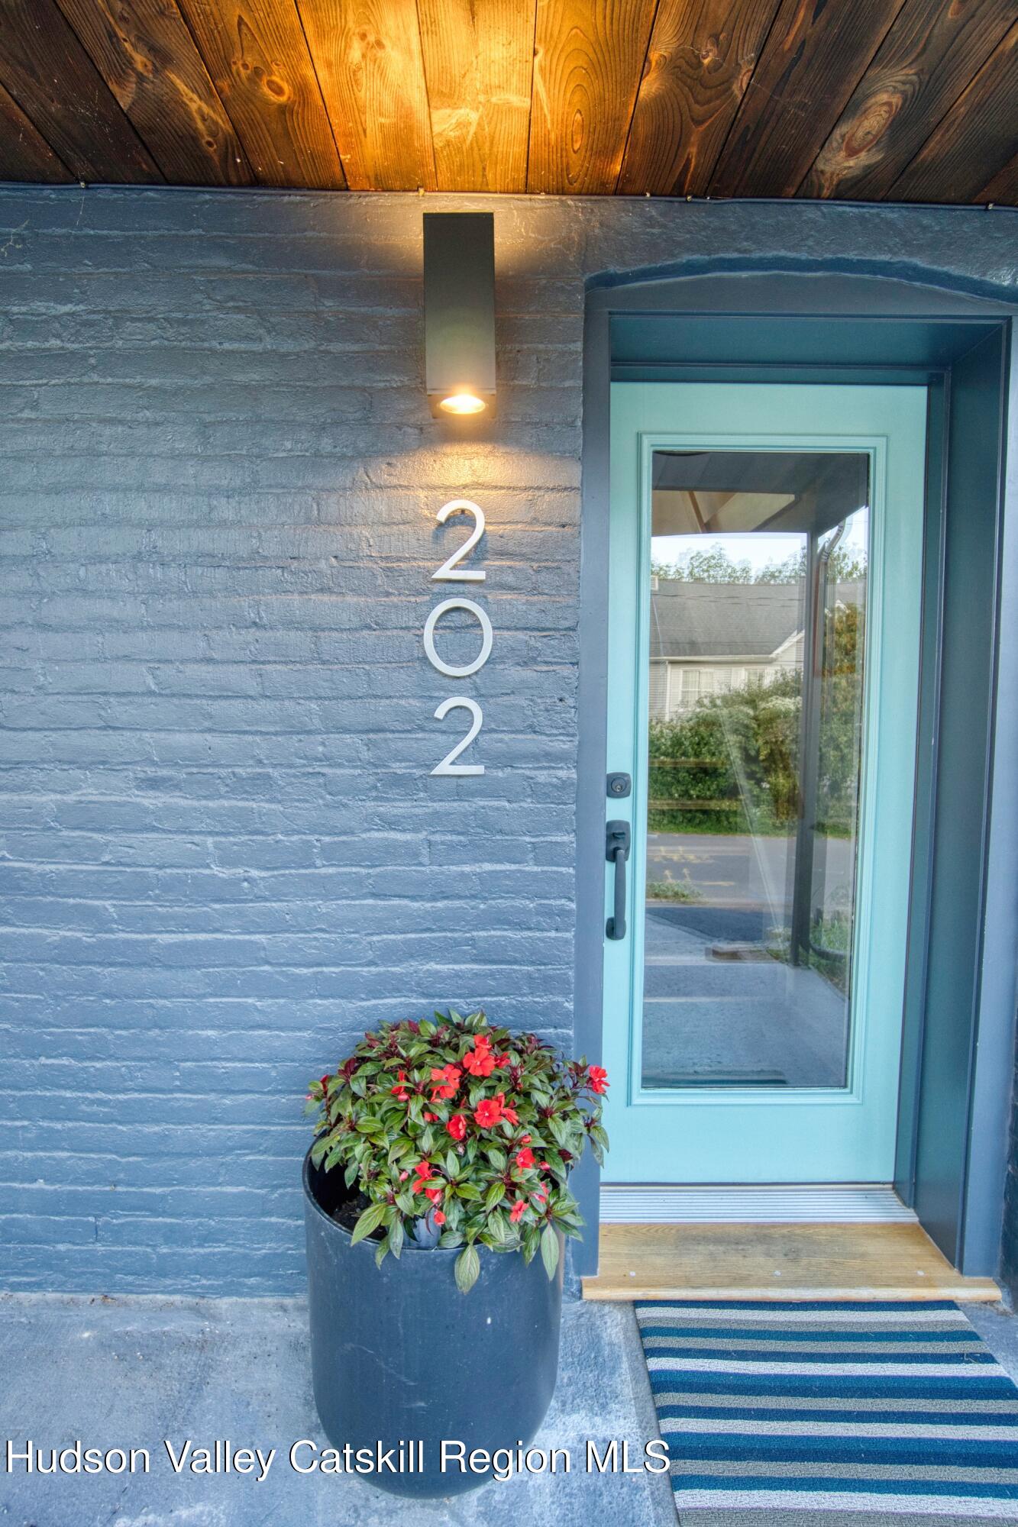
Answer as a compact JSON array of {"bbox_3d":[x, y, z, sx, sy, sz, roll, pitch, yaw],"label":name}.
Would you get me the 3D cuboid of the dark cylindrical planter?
[{"bbox_3d":[-0.122,0.907,1.190,0.450,0.463,0.450,0,3,0],"label":"dark cylindrical planter"}]

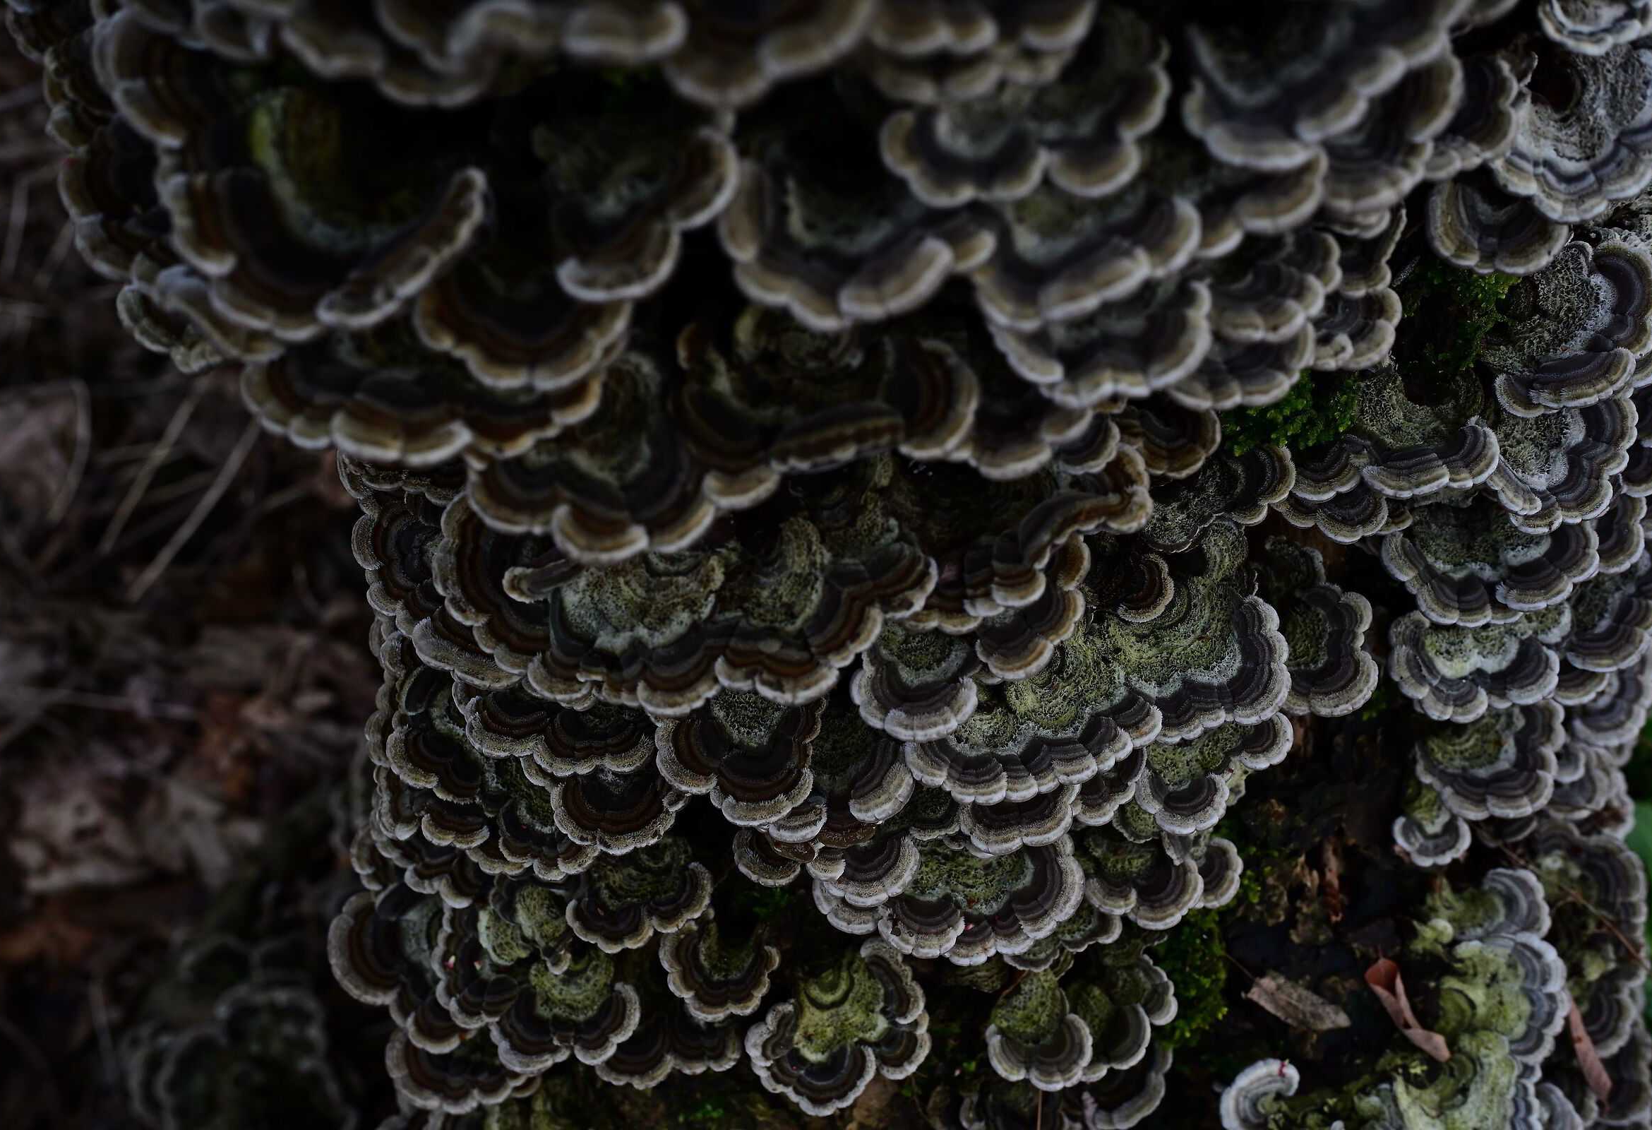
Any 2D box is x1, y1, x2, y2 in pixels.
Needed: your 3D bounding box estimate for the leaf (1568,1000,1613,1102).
[{"bbox_3d":[0.264,0.169,0.650,0.009,0.006,0.035,-15,81,-12],"label":"leaf"}]

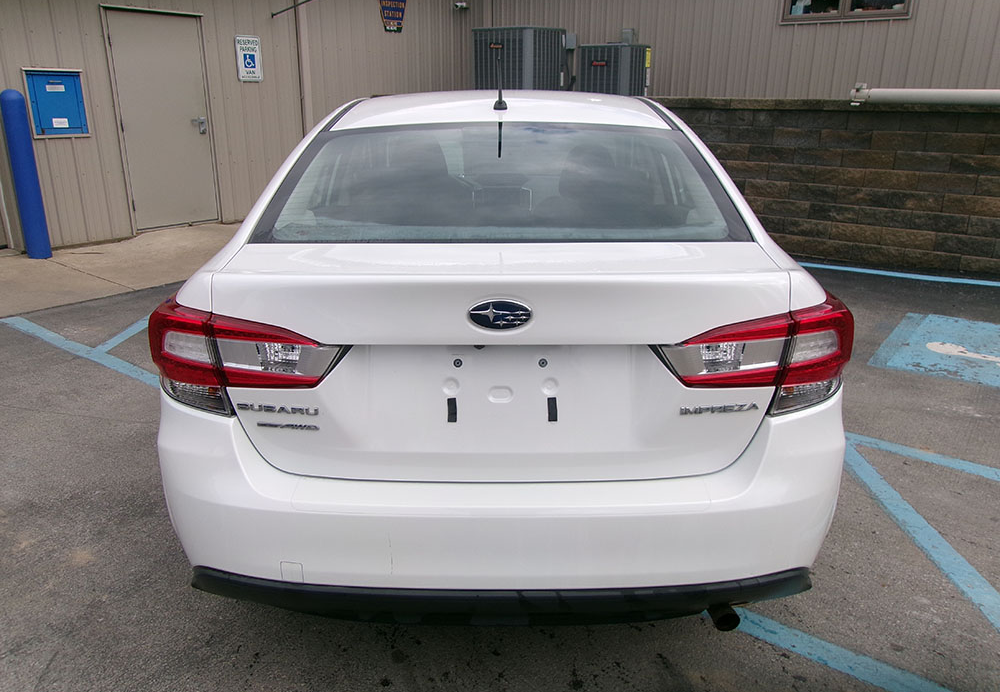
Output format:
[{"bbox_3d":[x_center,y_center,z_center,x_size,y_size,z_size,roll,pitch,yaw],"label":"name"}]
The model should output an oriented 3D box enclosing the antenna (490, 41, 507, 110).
[{"bbox_3d":[0.000,-0.836,2.421,0.045,0.205,0.060,0,17,0],"label":"antenna"}]

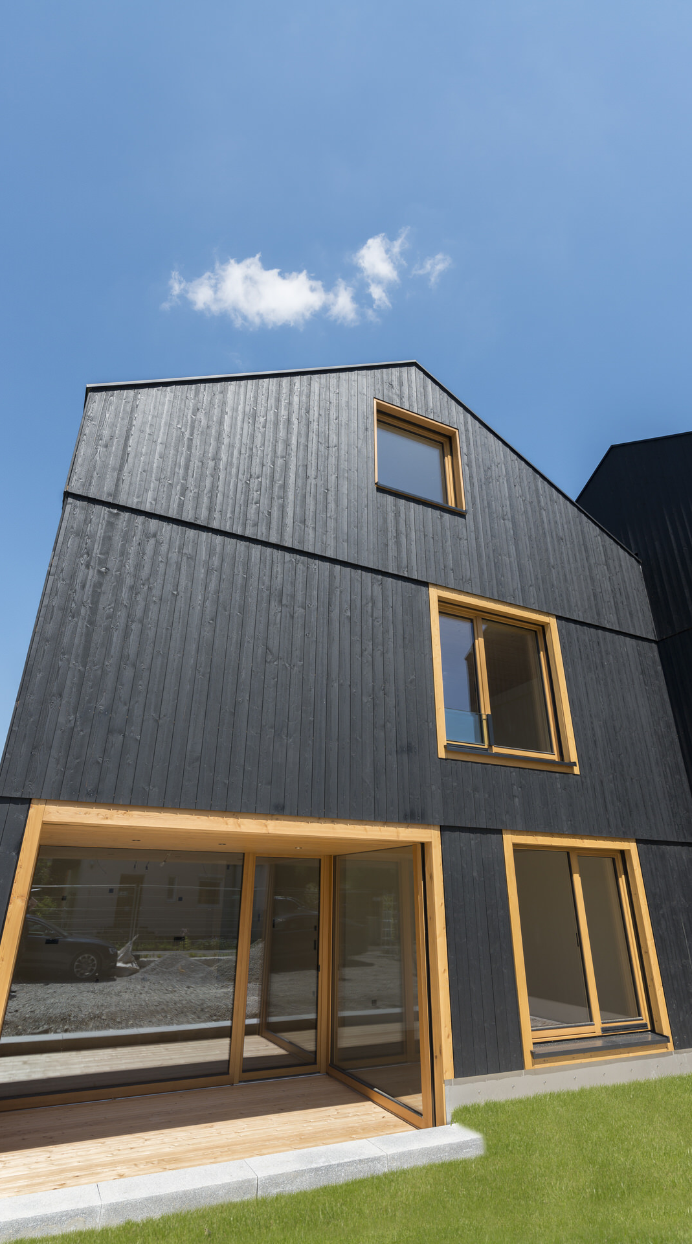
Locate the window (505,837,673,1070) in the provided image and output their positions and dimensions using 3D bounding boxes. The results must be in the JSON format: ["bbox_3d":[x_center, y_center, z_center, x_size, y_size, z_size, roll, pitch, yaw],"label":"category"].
[{"bbox_3d":[2.532,3.406,6.310,1.984,2.092,0.200,12,-26,-23],"label":"window"}]

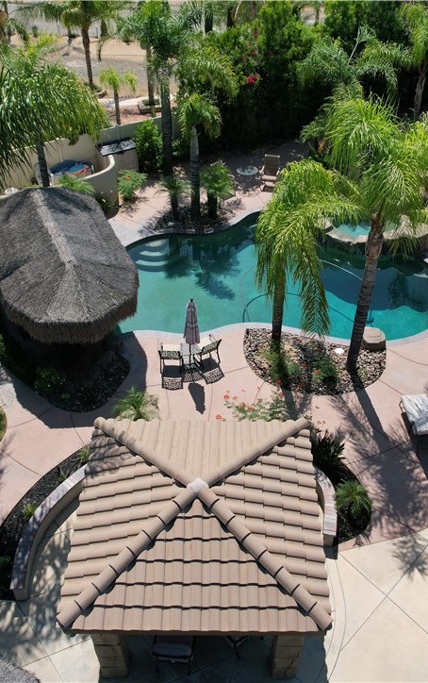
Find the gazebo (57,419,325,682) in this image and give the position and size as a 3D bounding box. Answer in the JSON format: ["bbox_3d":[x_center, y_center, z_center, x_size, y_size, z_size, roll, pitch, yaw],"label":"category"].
[{"bbox_3d":[-0.260,3.707,11.934,4.350,3.700,4.200,0,43,0],"label":"gazebo"}]

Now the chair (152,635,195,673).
[{"bbox_3d":[-0.660,5.548,11.361,0.680,0.950,0.780,5,42,6],"label":"chair"}]

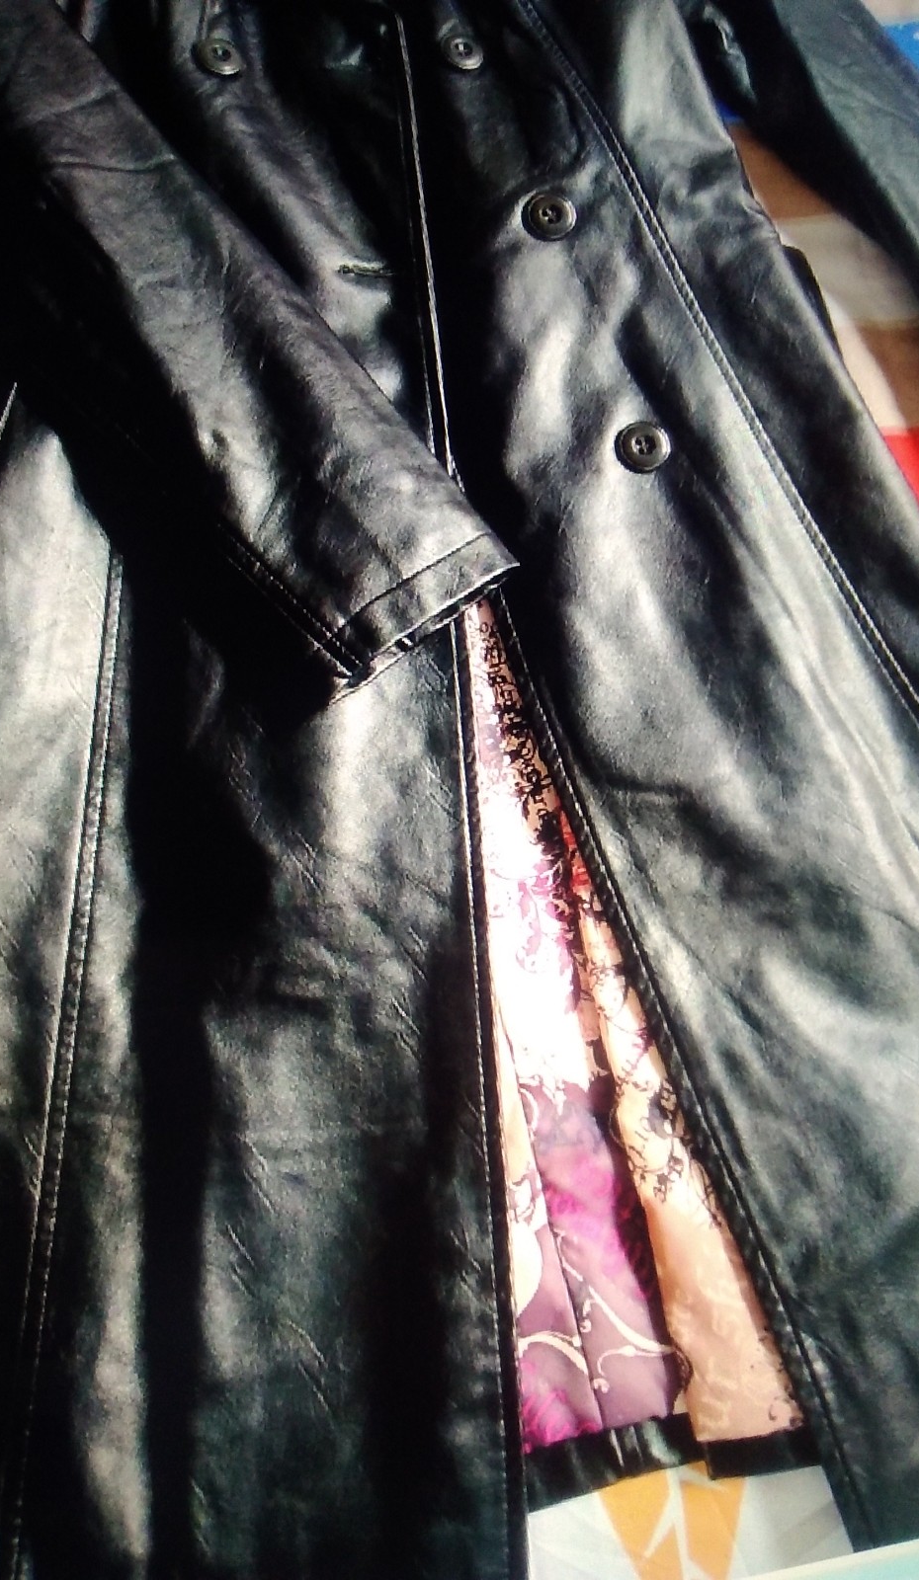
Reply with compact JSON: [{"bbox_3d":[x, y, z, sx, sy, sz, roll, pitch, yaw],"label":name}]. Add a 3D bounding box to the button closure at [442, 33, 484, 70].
[{"bbox_3d":[0.002,-0.435,0.780,0.028,0.005,0.028,0,77,-23],"label":"button closure"}]

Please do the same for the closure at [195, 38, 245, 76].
[{"bbox_3d":[-0.139,-0.426,0.770,0.028,0.005,0.028,0,76,-20],"label":"closure"}]

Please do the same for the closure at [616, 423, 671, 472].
[{"bbox_3d":[0.096,-0.178,0.690,0.028,0.005,0.028,0,70,-3],"label":"closure"}]

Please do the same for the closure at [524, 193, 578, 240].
[{"bbox_3d":[0.050,-0.312,0.720,0.028,0.005,0.028,0,70,-3],"label":"closure"}]

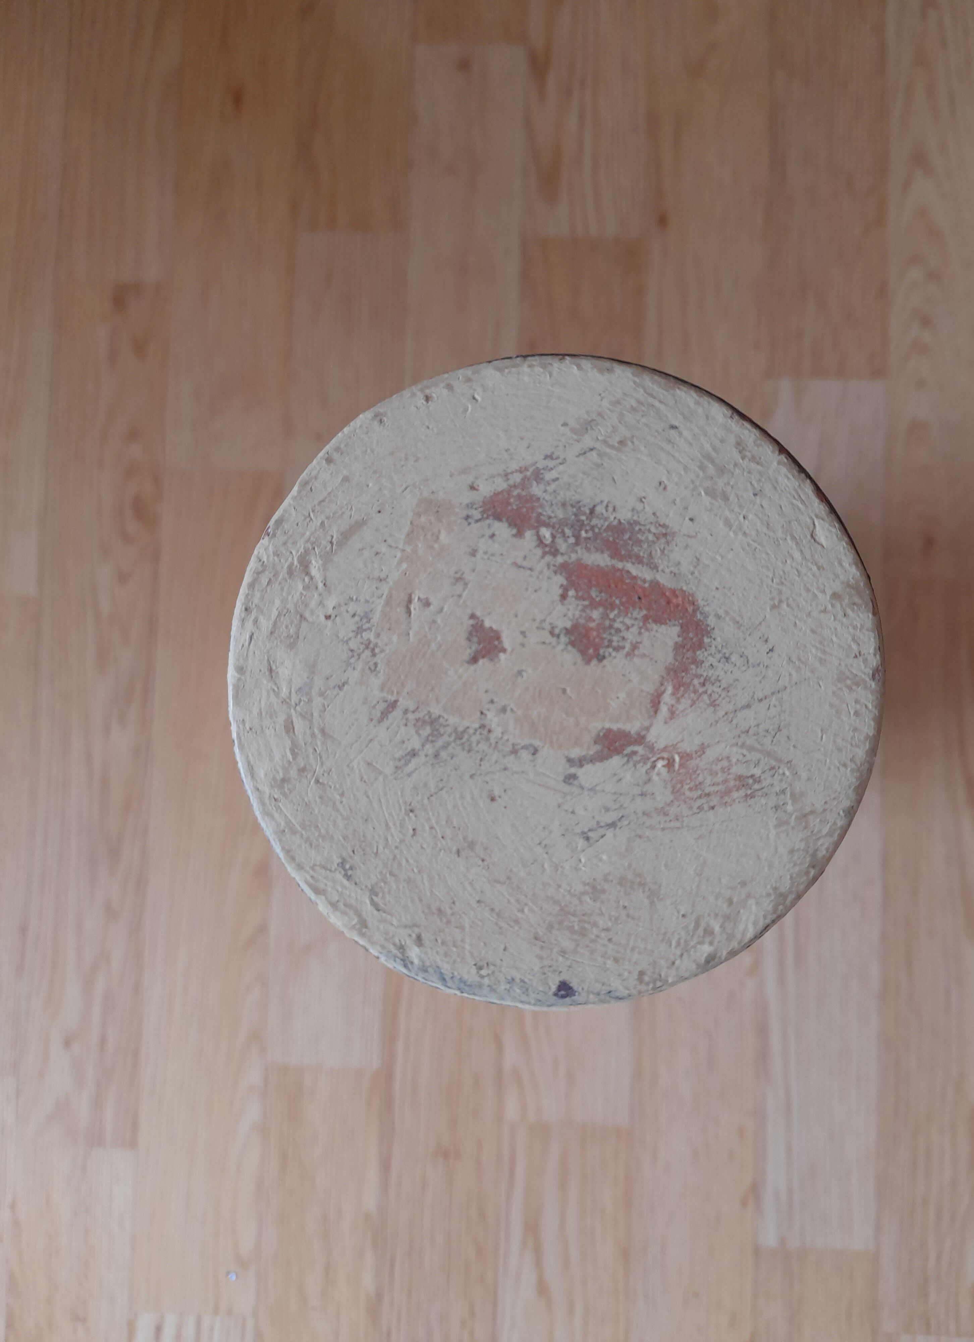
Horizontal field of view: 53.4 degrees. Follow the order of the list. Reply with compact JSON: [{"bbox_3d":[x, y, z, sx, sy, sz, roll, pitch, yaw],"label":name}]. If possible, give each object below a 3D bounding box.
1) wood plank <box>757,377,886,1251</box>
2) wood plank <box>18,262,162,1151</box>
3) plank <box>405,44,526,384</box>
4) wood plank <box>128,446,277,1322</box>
[{"bbox_3d":[0.180,0.073,0.528,0.064,0.010,0.468,2,88,2],"label":"wood plank"},{"bbox_3d":[-0.218,0.021,0.541,0.065,0.010,0.478,2,88,2],"label":"wood plank"},{"bbox_3d":[-0.016,-0.121,0.540,0.063,0.010,0.462,2,88,2],"label":"plank"},{"bbox_3d":[-0.153,0.118,0.535,0.070,0.010,0.458,2,88,2],"label":"wood plank"}]

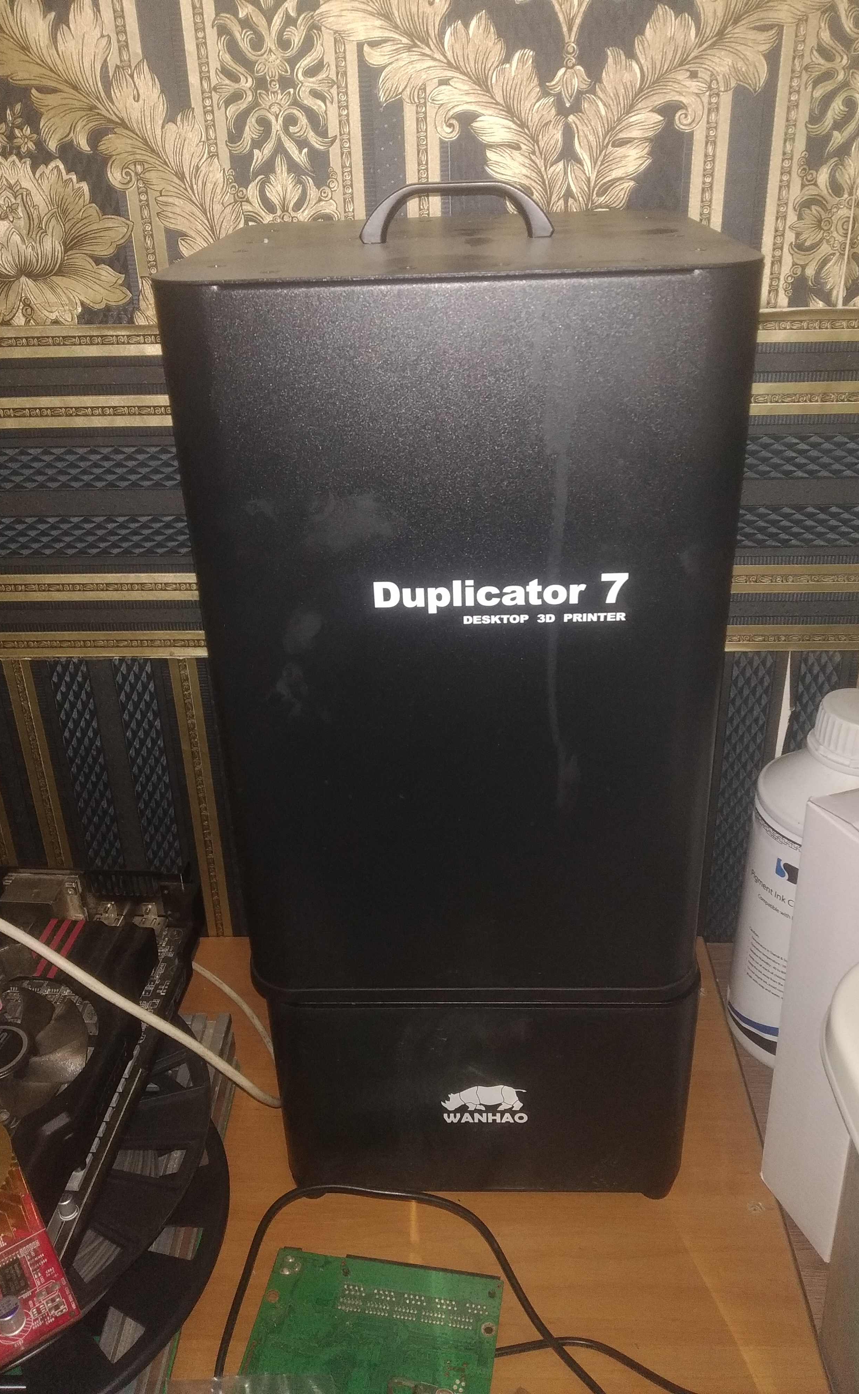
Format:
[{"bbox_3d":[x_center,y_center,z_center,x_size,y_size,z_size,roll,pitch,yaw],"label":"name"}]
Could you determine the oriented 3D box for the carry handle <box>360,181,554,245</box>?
[{"bbox_3d":[0.010,-0.186,0.400,0.075,0.020,0.012,-1,29,3],"label":"carry handle"}]

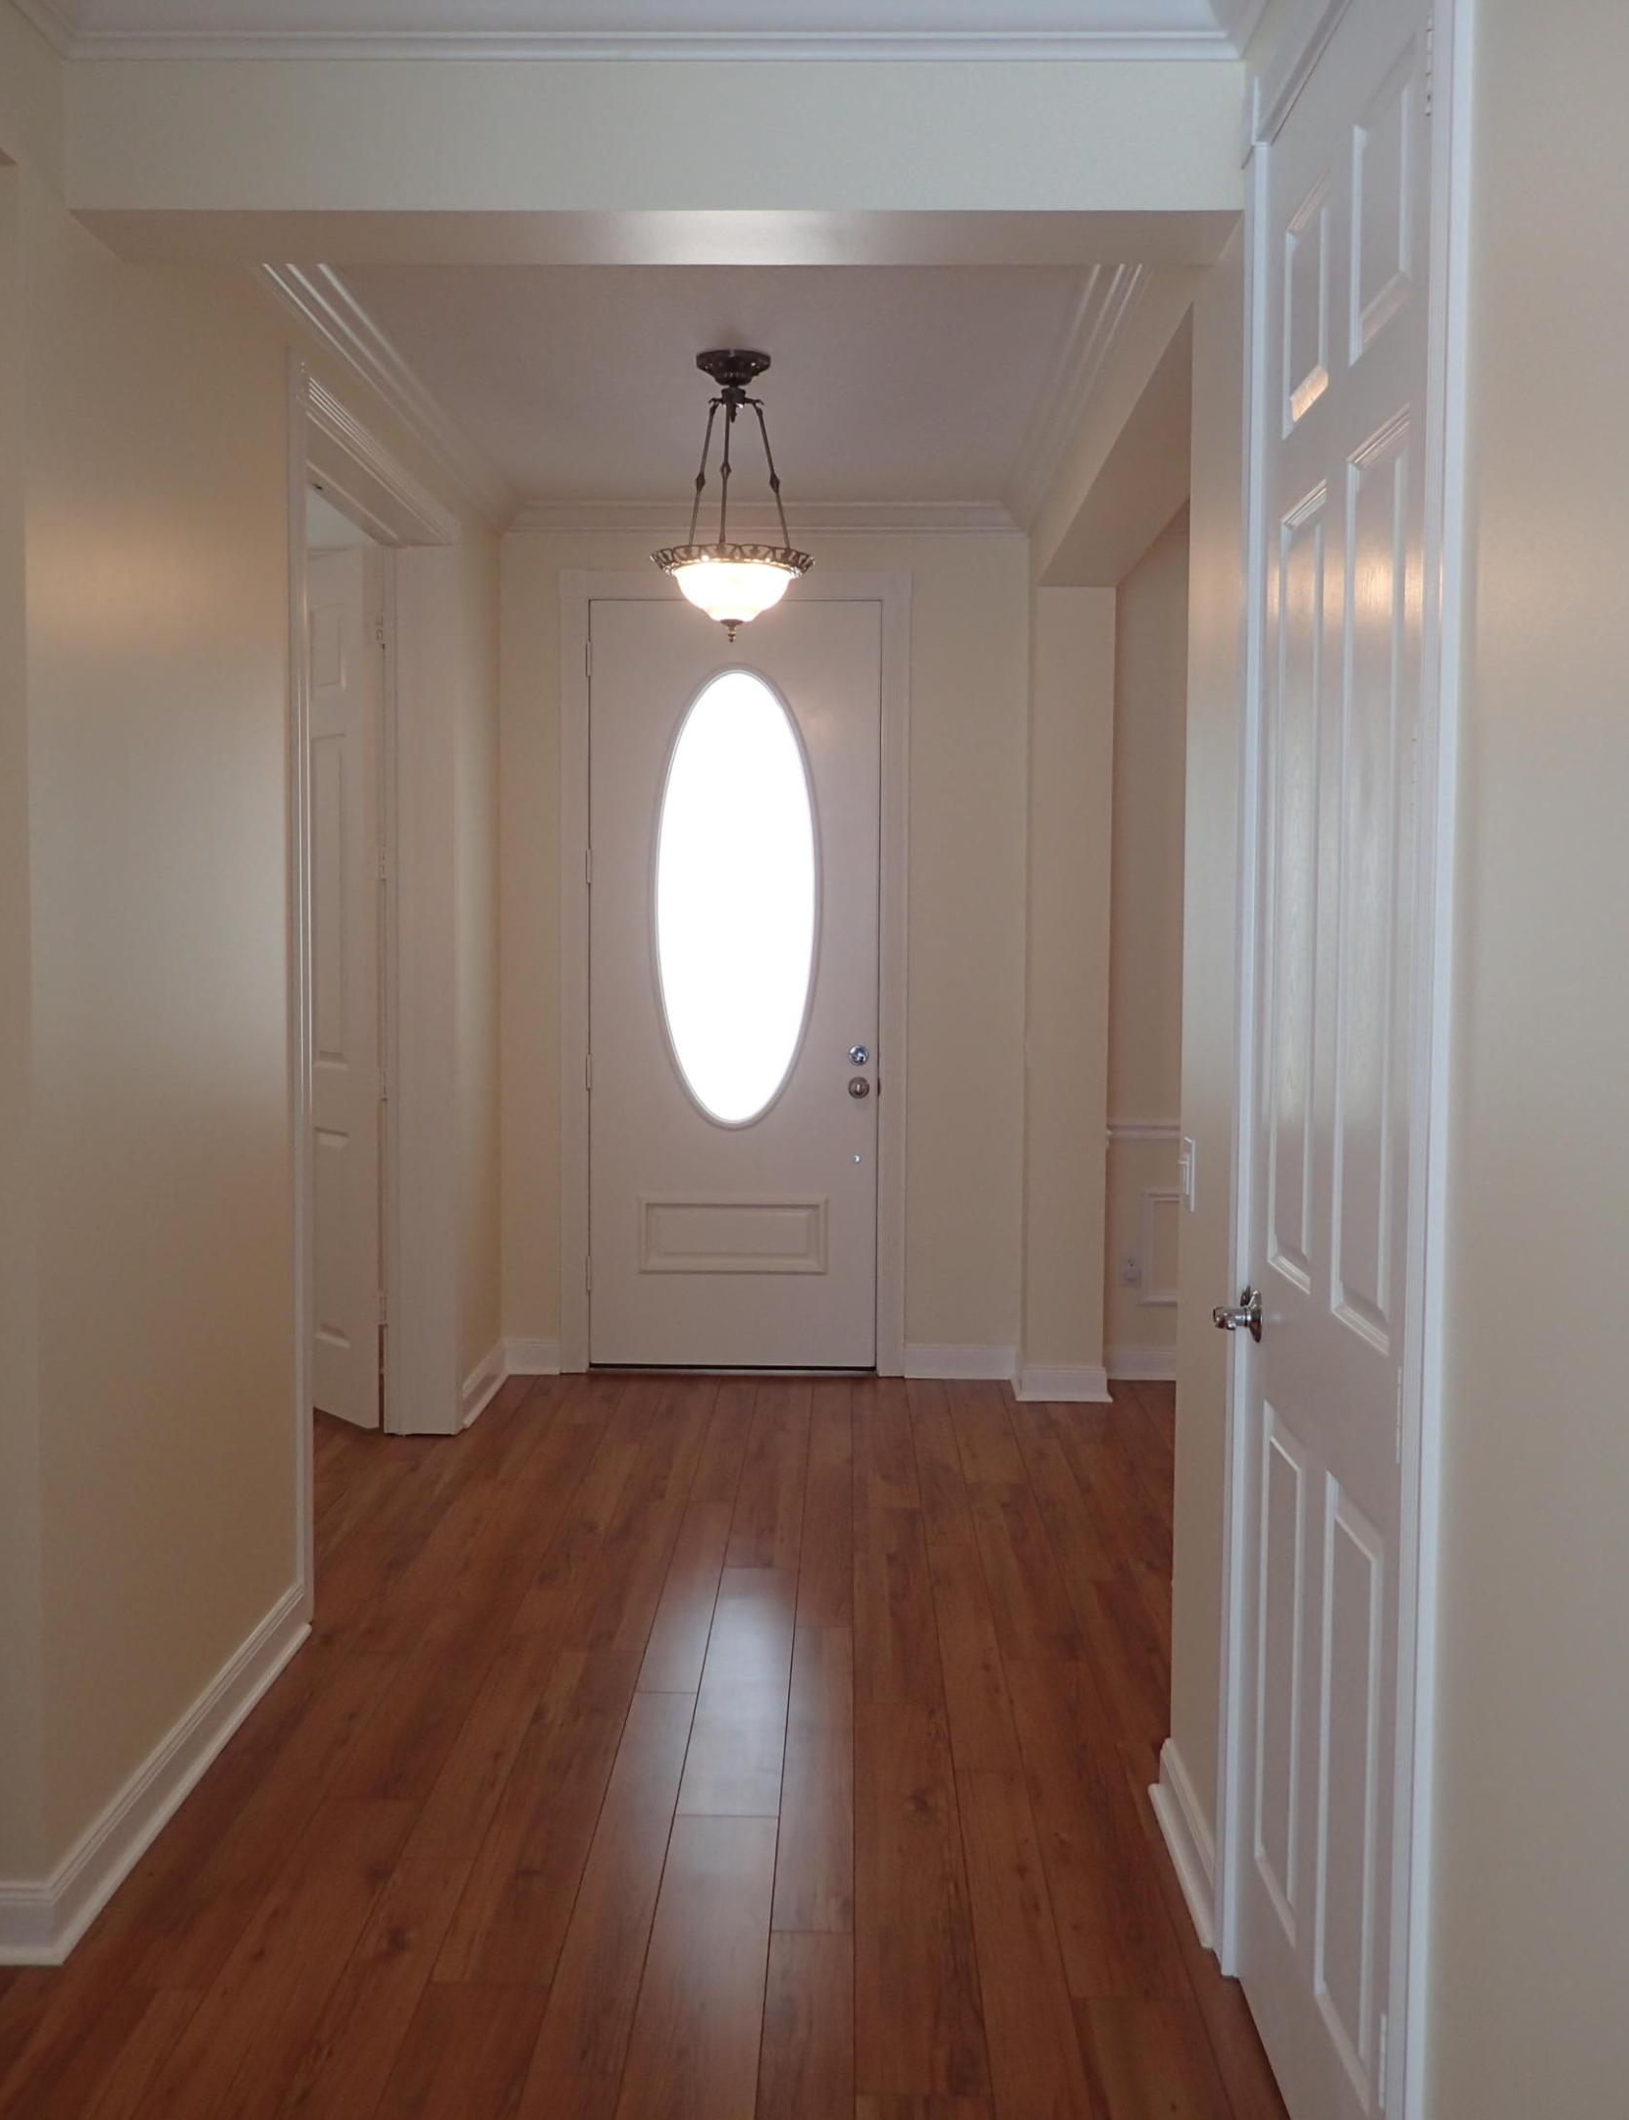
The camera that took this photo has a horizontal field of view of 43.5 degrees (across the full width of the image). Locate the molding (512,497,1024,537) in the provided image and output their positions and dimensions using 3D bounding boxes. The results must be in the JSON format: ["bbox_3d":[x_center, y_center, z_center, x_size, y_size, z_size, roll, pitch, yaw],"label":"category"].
[{"bbox_3d":[-0.149,-1.657,6.242,1.620,0.105,0.085,0,4,1],"label":"molding"}]

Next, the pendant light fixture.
[{"bbox_3d":[-0.188,-1.287,4.701,0.380,0.640,0.380,0,4,1],"label":"pendant light fixture"}]

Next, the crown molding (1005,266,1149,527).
[{"bbox_3d":[0.592,-1.556,4.753,0.085,0.105,3.045,0,4,1],"label":"crown molding"}]

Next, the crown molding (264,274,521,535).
[{"bbox_3d":[-0.945,-1.566,4.779,0.085,0.105,3.045,0,4,1],"label":"crown molding"}]

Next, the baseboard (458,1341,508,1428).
[{"bbox_3d":[-0.980,0.962,6.105,0.026,0.113,0.705,0,4,1],"label":"baseboard"}]

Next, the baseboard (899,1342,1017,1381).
[{"bbox_3d":[0.463,0.949,6.428,0.349,0.113,0.028,0,4,1],"label":"baseboard"}]

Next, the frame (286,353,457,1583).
[{"bbox_3d":[-1.093,-0.160,4.809,0.220,2.518,1.740,0,4,1],"label":"frame"}]

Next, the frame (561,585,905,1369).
[{"bbox_3d":[-0.254,-0.260,6.417,1.102,2.519,0.130,0,4,1],"label":"frame"}]

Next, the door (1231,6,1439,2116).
[{"bbox_3d":[0.594,0.056,2.329,0.040,2.405,0.760,0,4,1],"label":"door"}]

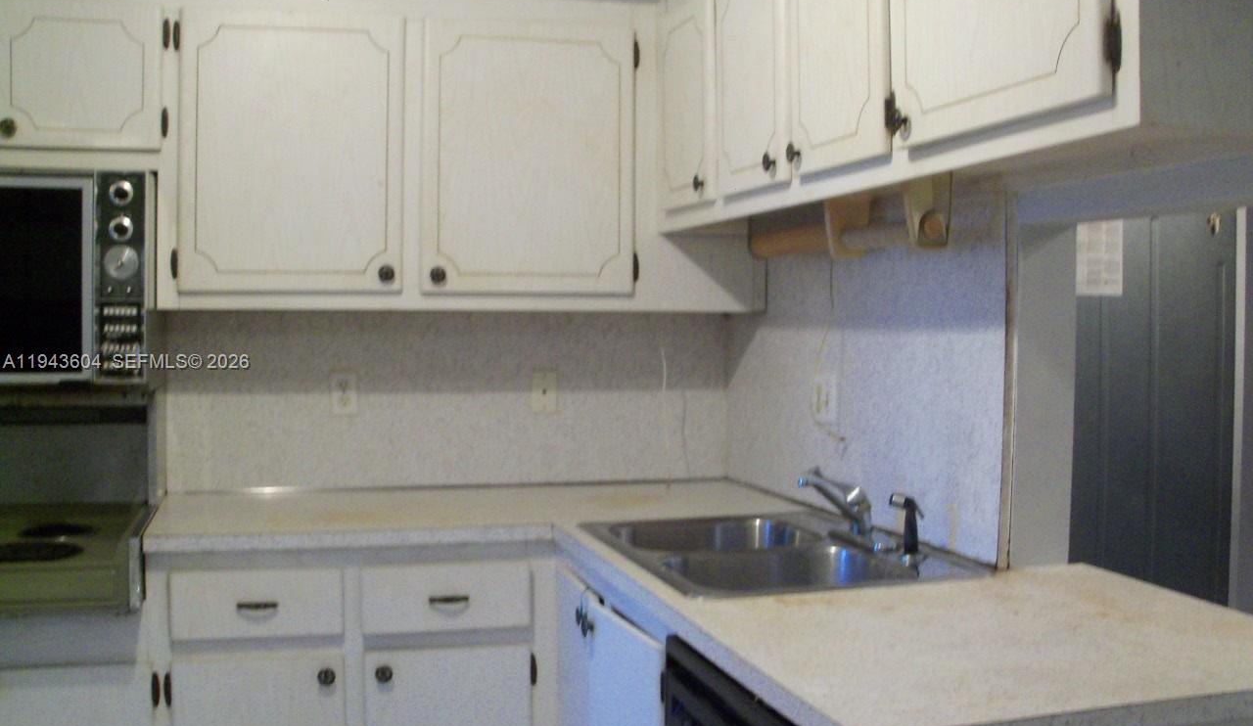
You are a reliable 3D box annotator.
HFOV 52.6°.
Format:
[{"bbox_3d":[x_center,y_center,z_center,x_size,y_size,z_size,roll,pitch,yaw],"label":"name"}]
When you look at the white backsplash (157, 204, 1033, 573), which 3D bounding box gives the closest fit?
[{"bbox_3d":[-0.245,0.018,2.636,1.479,0.651,1.380,0,2,-16],"label":"white backsplash"}]

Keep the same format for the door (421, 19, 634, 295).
[{"bbox_3d":[-0.233,-0.485,3.058,0.524,0.638,0.027,0,2,-16],"label":"door"}]

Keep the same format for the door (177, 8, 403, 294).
[{"bbox_3d":[-0.764,-0.483,2.908,0.499,0.642,0.027,0,2,-16],"label":"door"}]

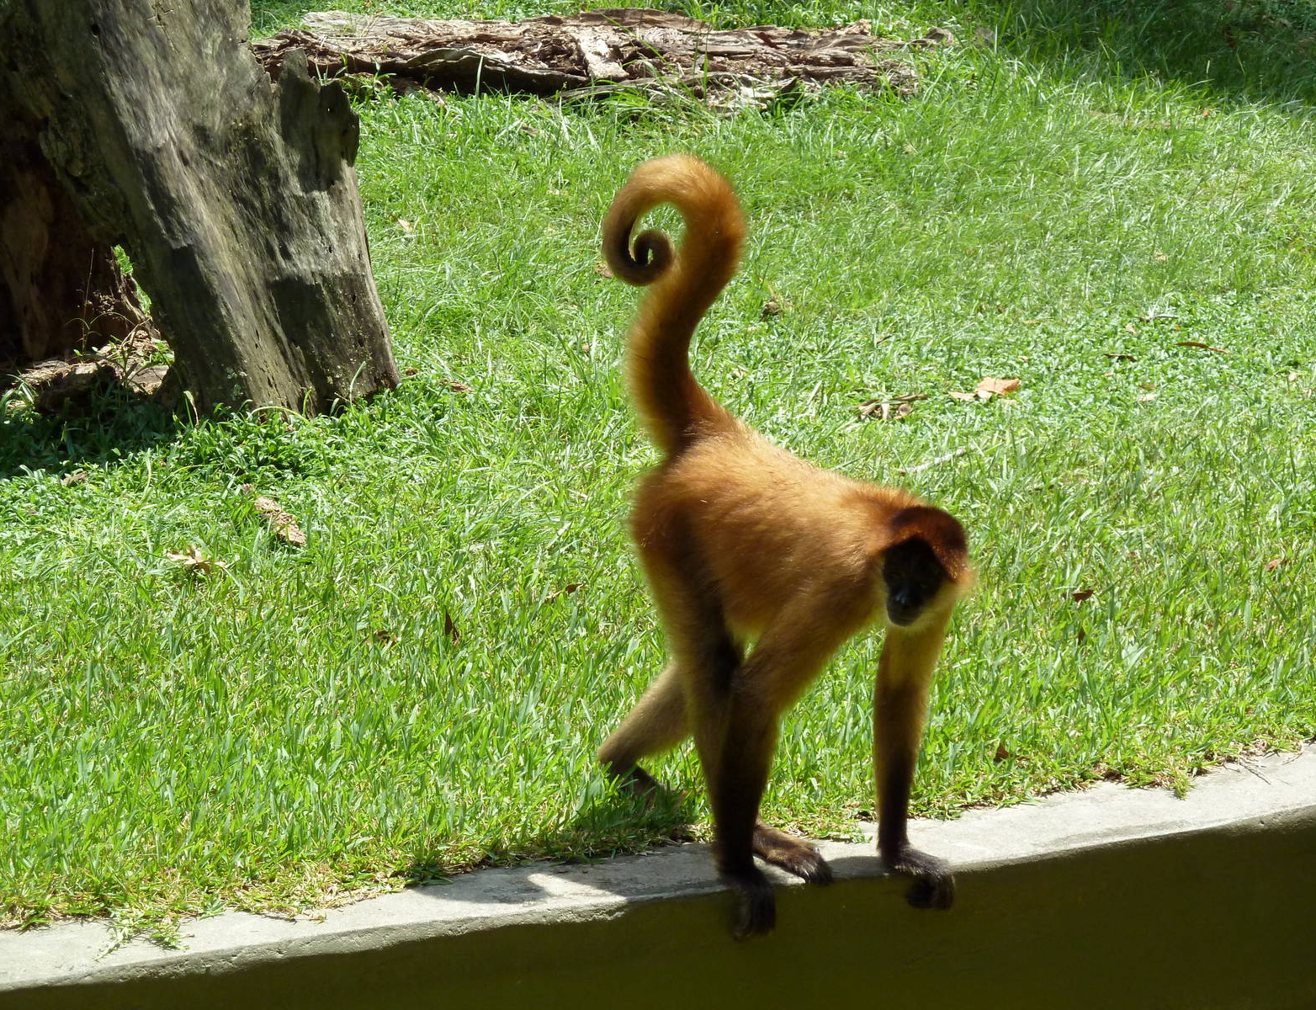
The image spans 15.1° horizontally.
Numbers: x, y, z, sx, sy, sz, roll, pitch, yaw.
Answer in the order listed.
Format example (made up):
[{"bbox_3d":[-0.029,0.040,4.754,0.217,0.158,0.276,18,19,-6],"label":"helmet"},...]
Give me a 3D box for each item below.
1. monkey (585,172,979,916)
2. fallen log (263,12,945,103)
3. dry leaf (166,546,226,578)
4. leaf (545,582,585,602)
[{"bbox_3d":[0.118,0.045,5.619,0.520,0.820,0.270,13,21,36],"label":"monkey"},{"bbox_3d":[-0.110,-0.869,9.668,1.400,0.140,0.320,0,17,0],"label":"fallen log"},{"bbox_3d":[-0.619,0.077,6.678,0.078,0.025,0.060,0,17,0],"label":"dry leaf"},{"bbox_3d":[-0.123,0.114,6.555,0.050,0.020,0.035,0,17,0],"label":"leaf"}]

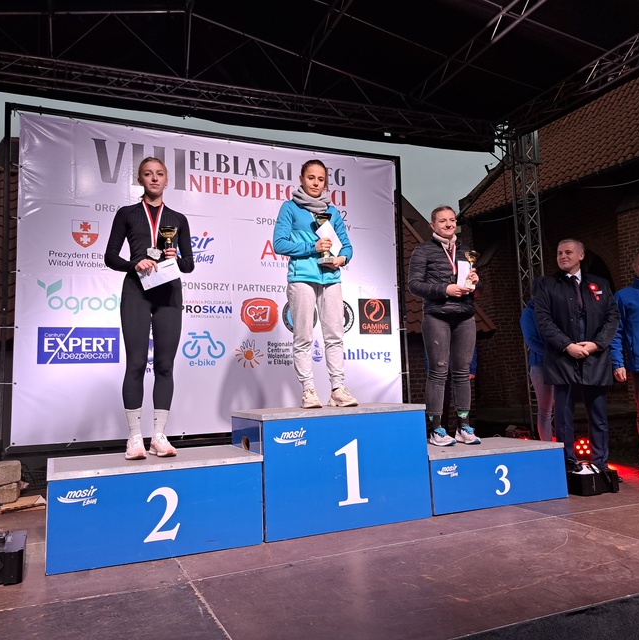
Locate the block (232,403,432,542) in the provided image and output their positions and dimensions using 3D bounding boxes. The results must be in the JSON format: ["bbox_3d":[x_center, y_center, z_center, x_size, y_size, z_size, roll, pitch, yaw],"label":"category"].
[{"bbox_3d":[0.054,0.841,3.483,0.999,0.634,0.608,1,-6,-23],"label":"block"}]

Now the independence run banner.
[{"bbox_3d":[-0.871,-0.366,5.817,3.769,2.904,0.050,1,-6,-22],"label":"independence run banner"}]

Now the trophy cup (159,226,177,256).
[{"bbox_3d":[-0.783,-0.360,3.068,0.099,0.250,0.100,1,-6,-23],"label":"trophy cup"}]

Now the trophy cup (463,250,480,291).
[{"bbox_3d":[1.058,-0.343,4.103,0.100,0.275,0.100,4,-5,0],"label":"trophy cup"}]

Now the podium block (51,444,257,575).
[{"bbox_3d":[-0.856,0.928,3.051,0.991,0.430,0.608,1,-6,-23],"label":"podium block"}]

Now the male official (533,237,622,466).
[{"bbox_3d":[2.058,0.278,4.690,0.590,1.876,0.420,-3,-6,9],"label":"male official"}]

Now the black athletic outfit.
[{"bbox_3d":[-0.920,-0.089,3.202,0.451,1.146,0.320,1,-7,-26],"label":"black athletic outfit"}]

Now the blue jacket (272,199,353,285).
[{"bbox_3d":[-0.046,-0.499,3.745,0.491,0.555,0.330,0,-6,-18],"label":"blue jacket"}]

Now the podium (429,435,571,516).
[{"bbox_3d":[1.007,1.004,3.926,1.032,0.341,0.620,1,-6,-23],"label":"podium"}]

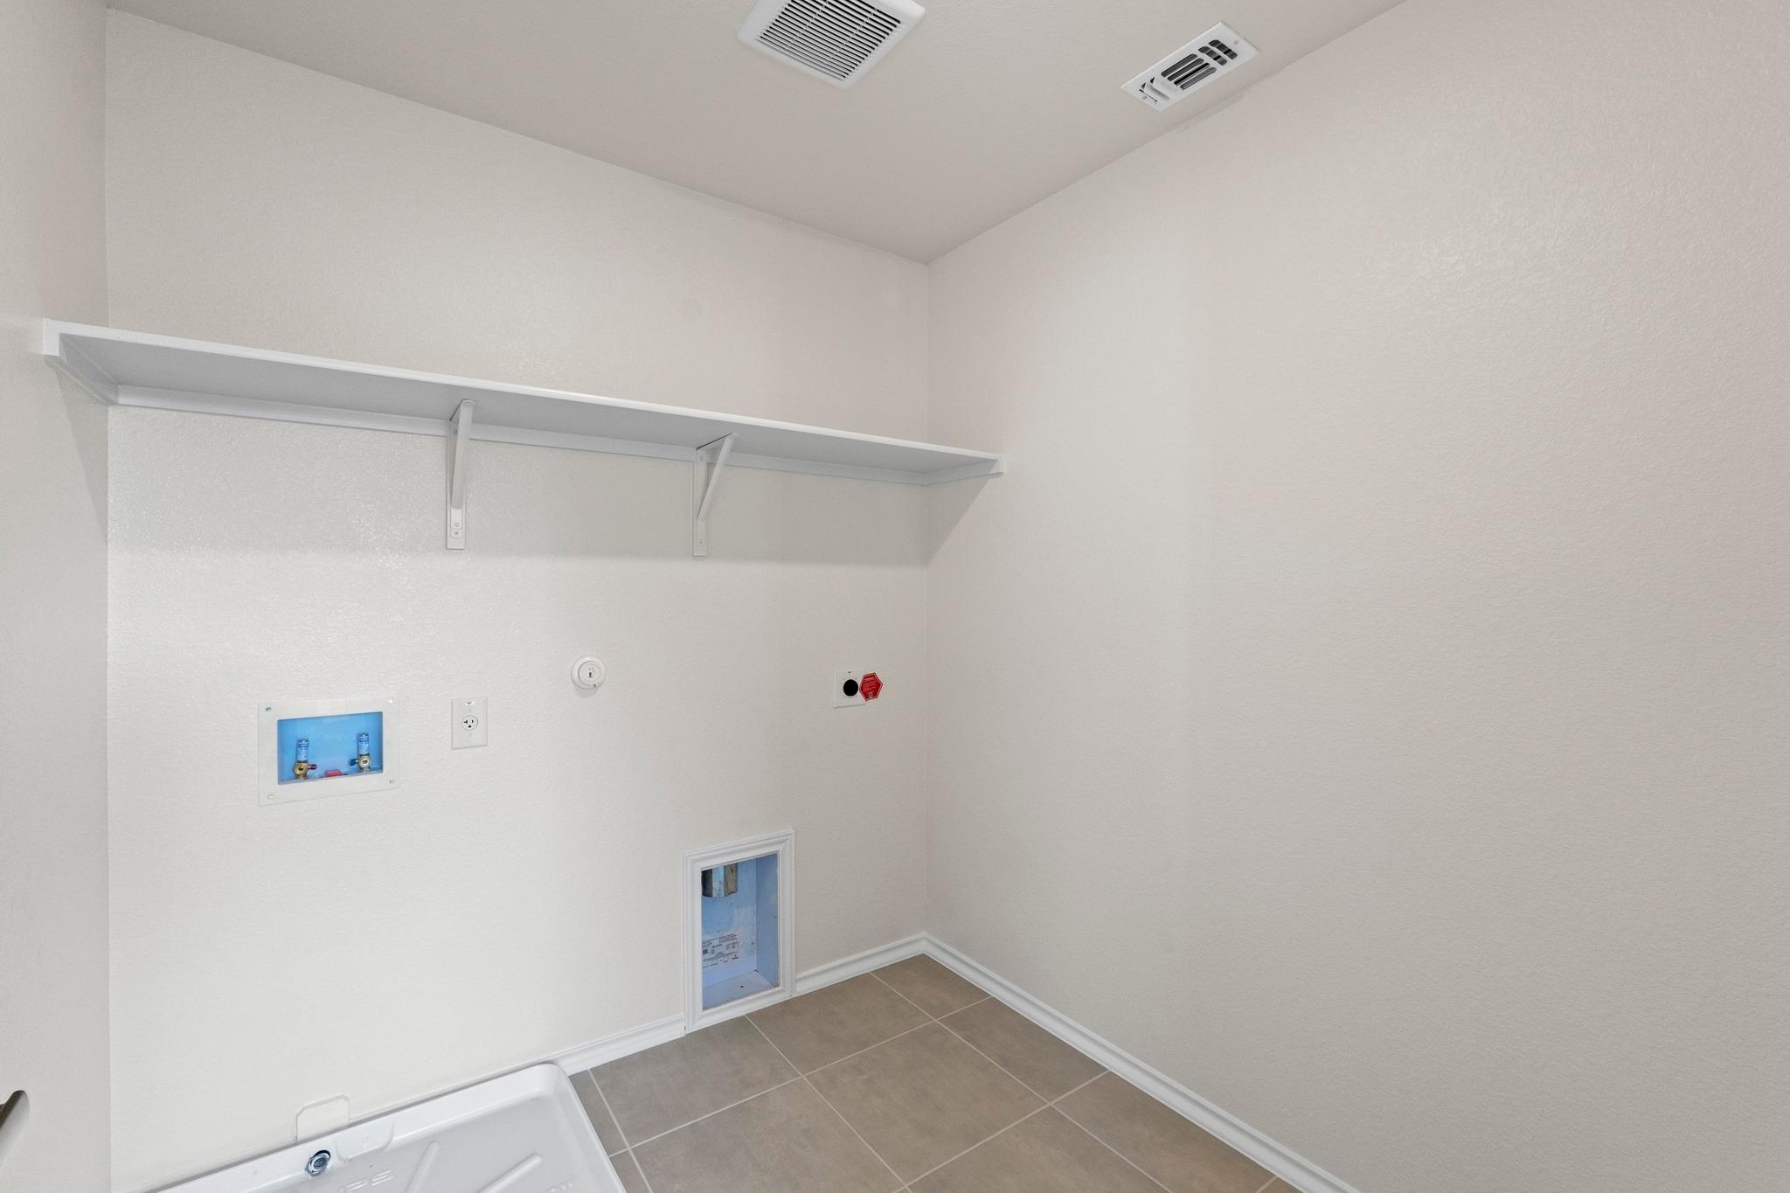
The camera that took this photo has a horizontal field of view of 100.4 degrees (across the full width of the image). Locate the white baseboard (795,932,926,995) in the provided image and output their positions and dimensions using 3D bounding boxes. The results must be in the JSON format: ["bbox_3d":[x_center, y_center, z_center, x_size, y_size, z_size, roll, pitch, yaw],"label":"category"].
[{"bbox_3d":[-0.109,1.233,2.513,0.520,0.071,0.014,0,0,-35],"label":"white baseboard"}]

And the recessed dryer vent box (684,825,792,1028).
[{"bbox_3d":[-0.491,0.999,2.286,0.351,0.522,0.100,0,0,-35],"label":"recessed dryer vent box"}]

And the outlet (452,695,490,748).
[{"bbox_3d":[-1.051,0.313,1.844,0.076,0.118,0.010,0,0,-35],"label":"outlet"}]

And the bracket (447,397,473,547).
[{"bbox_3d":[-1.001,-0.269,1.722,0.038,0.311,0.265,0,0,-35],"label":"bracket"}]

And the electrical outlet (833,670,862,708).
[{"bbox_3d":[-0.154,0.306,2.480,0.117,0.119,0.012,0,0,-35],"label":"electrical outlet"}]

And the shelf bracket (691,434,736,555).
[{"bbox_3d":[-0.502,-0.270,2.076,0.038,0.311,0.265,0,0,-35],"label":"shelf bracket"}]

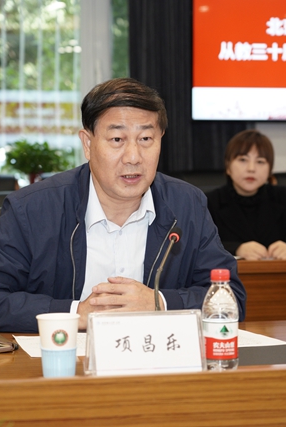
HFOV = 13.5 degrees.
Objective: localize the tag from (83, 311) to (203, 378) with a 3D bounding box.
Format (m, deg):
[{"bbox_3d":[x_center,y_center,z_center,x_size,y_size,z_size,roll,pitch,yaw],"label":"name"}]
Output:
[{"bbox_3d":[0.005,0.216,1.995,0.198,0.103,0.080,-1,2,-15],"label":"tag"}]

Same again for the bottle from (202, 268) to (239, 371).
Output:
[{"bbox_3d":[0.129,0.181,2.009,0.061,0.180,0.061,0,2,0],"label":"bottle"}]

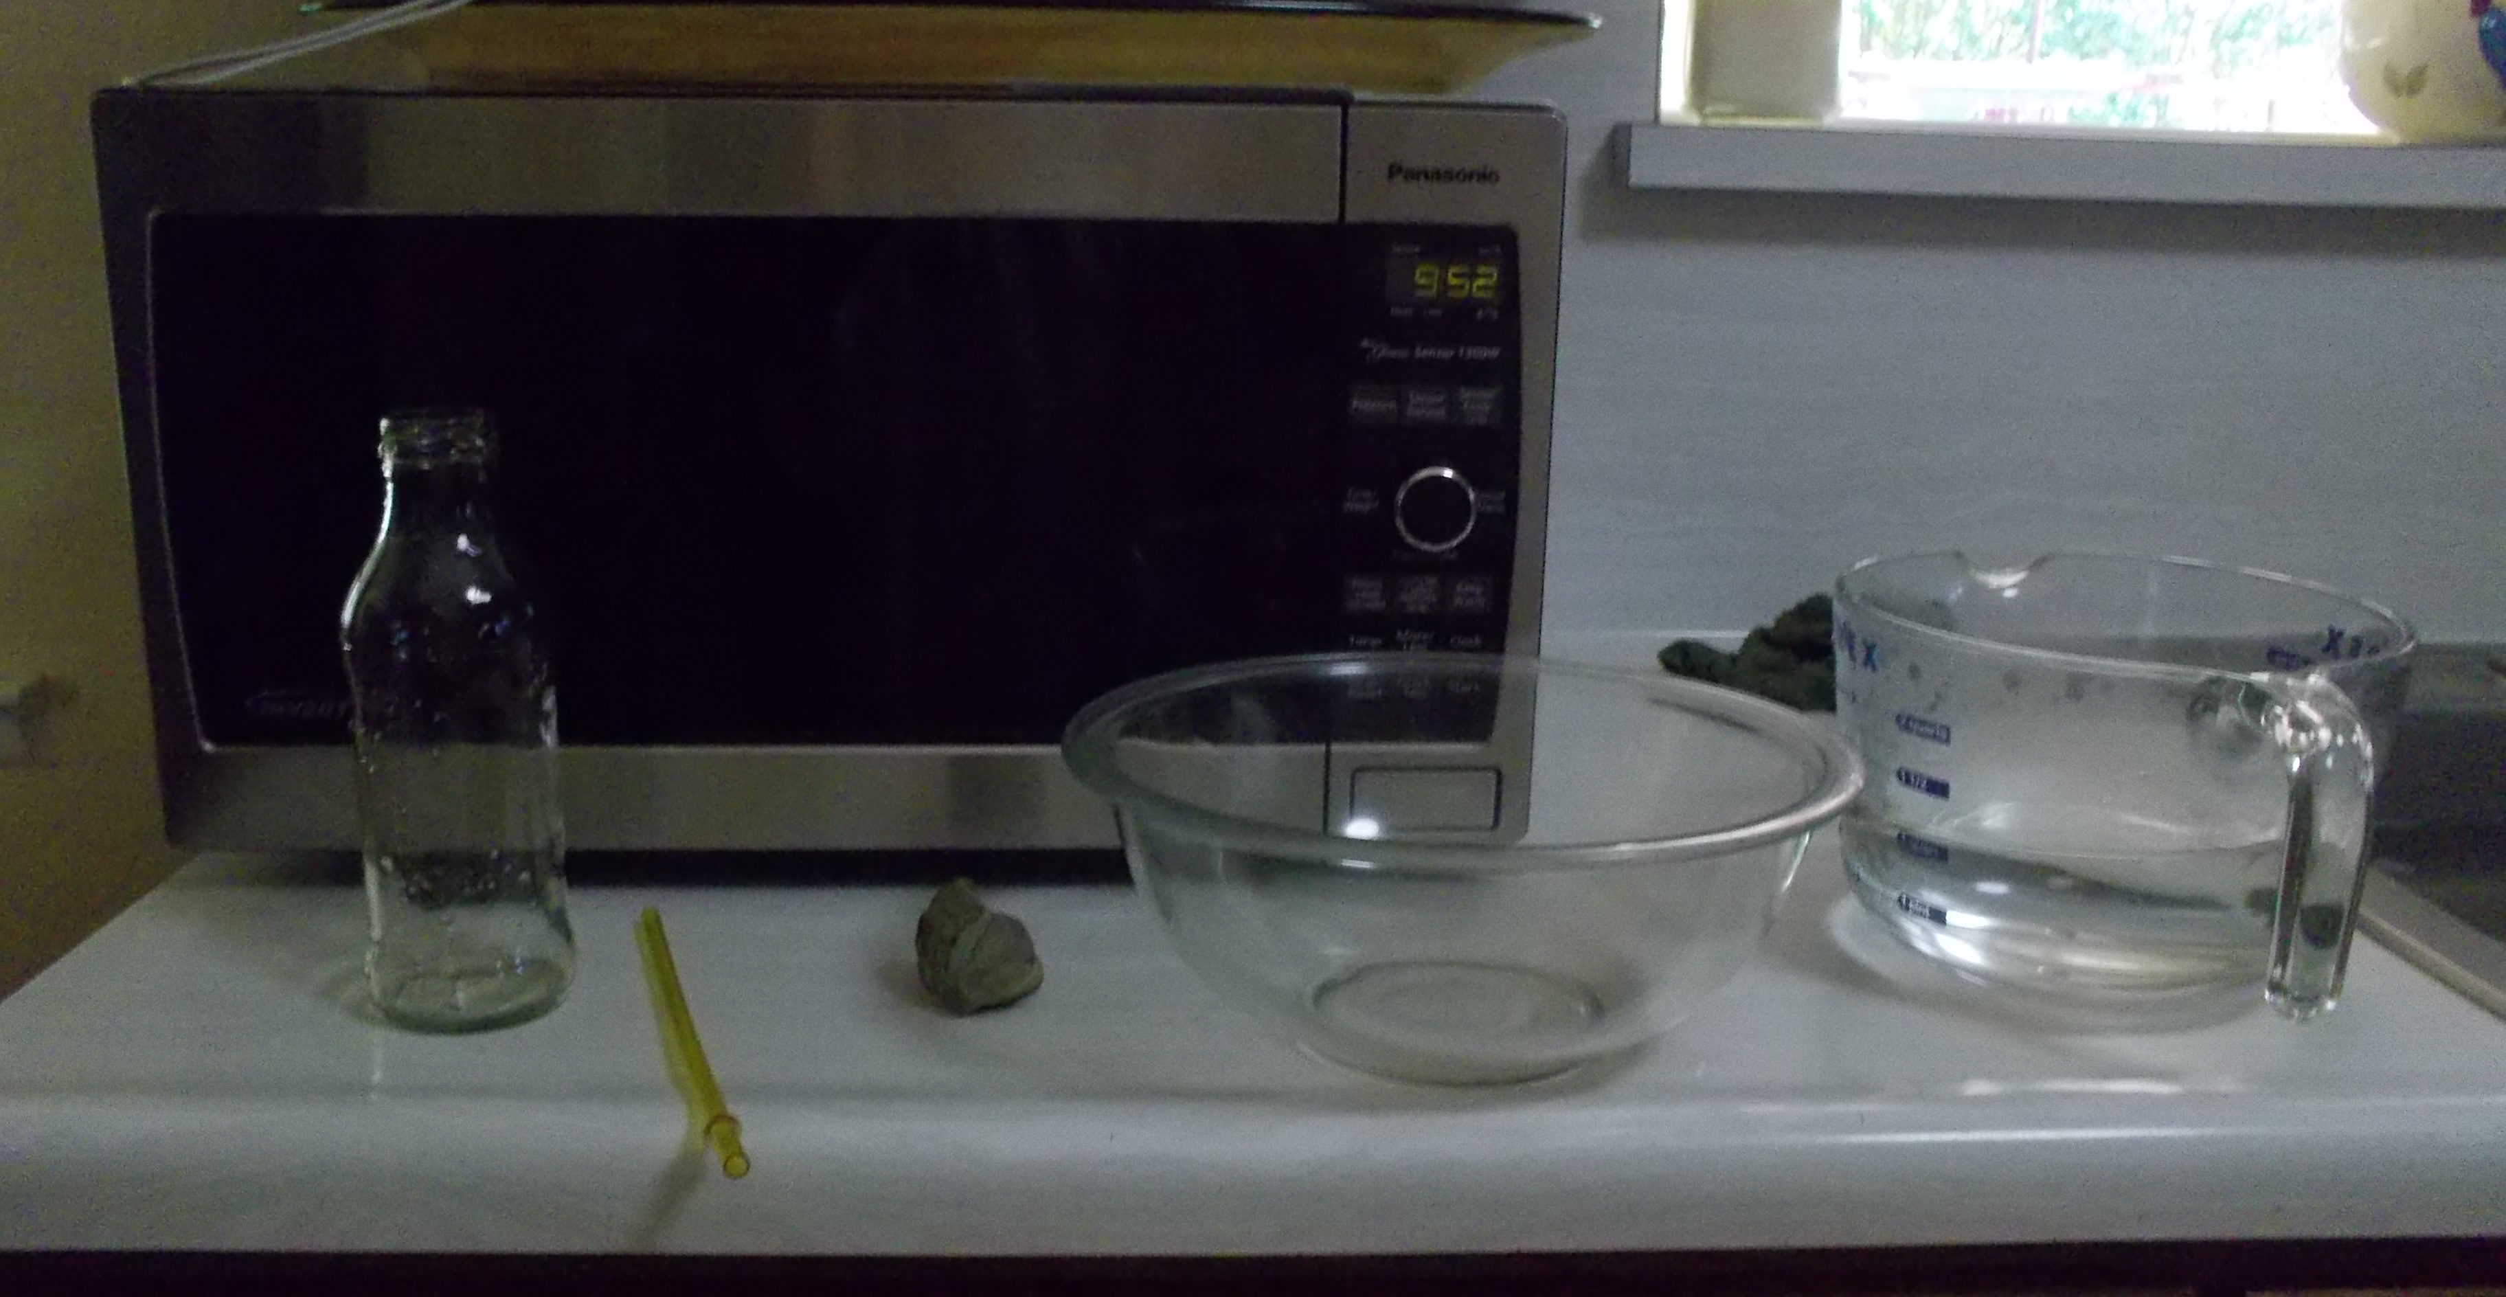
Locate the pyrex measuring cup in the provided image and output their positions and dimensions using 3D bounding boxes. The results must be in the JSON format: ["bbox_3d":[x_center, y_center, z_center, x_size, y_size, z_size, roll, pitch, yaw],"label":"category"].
[{"bbox_3d":[0.308,0.051,0.742,0.191,0.129,0.247,-1,14,-6],"label":"pyrex measuring cup"}]

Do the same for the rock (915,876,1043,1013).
[{"bbox_3d":[-0.091,0.101,0.708,0.042,0.037,0.040,1,14,0],"label":"rock"}]

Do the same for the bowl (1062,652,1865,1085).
[{"bbox_3d":[0.066,0.075,0.698,0.256,0.097,0.256,1,14,0],"label":"bowl"}]

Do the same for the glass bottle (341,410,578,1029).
[{"bbox_3d":[-0.264,0.022,0.689,0.066,0.195,0.066,1,14,0],"label":"glass bottle"}]

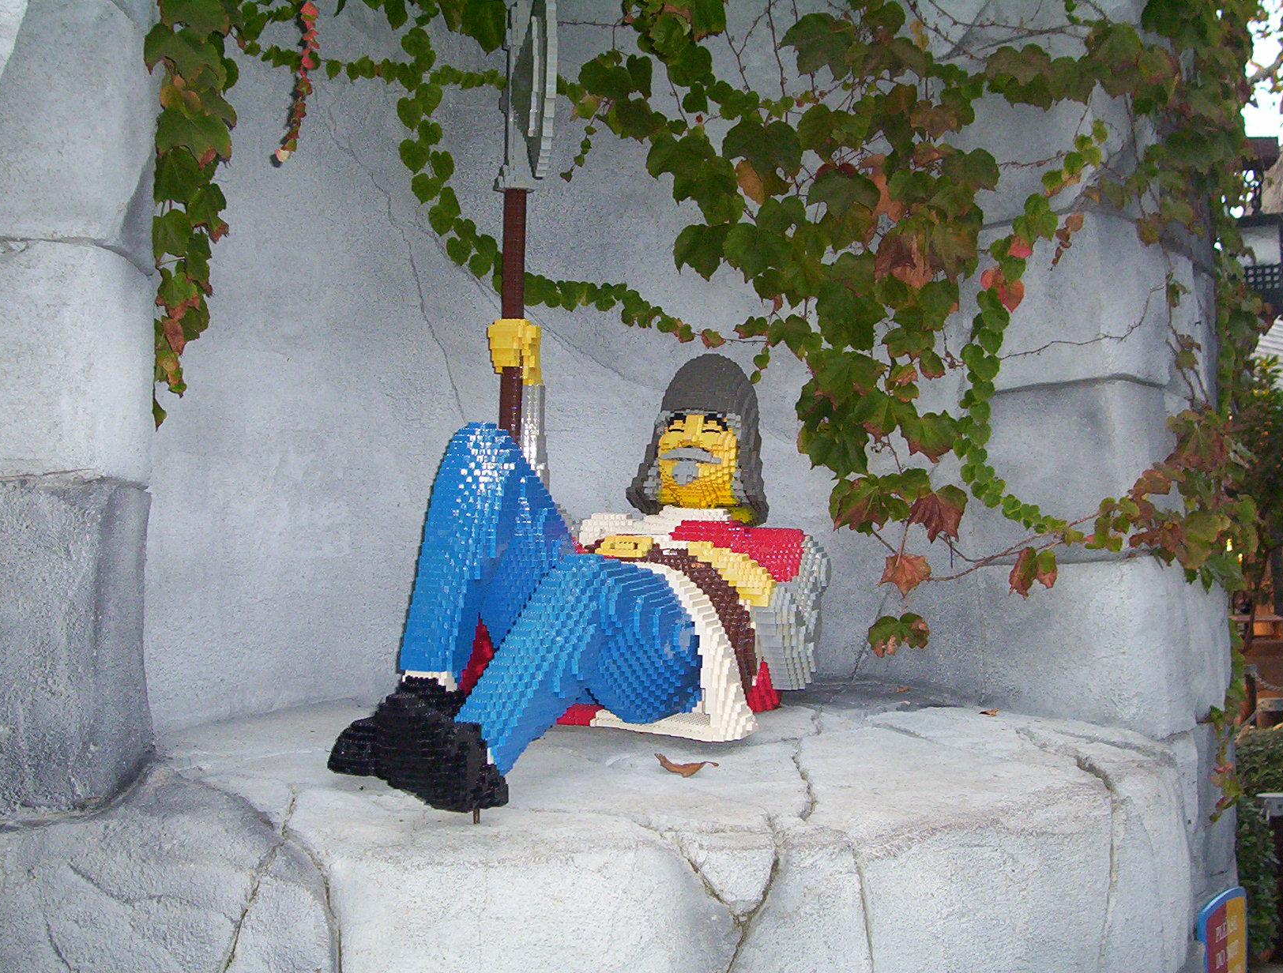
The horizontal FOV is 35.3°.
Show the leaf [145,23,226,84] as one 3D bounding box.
[{"bbox_3d":[-0.646,-0.614,2.860,0.115,0.095,0.035,-2,-12,-13],"label":"leaf"}]

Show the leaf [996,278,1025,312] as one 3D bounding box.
[{"bbox_3d":[0.601,-0.312,3.280,0.048,0.056,0.018,1,4,9],"label":"leaf"}]

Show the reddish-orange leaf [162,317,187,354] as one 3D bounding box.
[{"bbox_3d":[-0.655,-0.213,2.830,0.041,0.057,0.020,0,4,-6],"label":"reddish-orange leaf"}]

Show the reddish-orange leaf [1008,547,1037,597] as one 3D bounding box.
[{"bbox_3d":[0.607,0.136,3.220,0.053,0.081,0.035,2,4,26],"label":"reddish-orange leaf"}]

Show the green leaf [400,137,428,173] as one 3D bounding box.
[{"bbox_3d":[-0.379,-0.552,3.360,0.050,0.059,0.018,0,4,-6],"label":"green leaf"}]

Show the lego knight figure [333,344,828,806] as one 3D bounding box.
[{"bbox_3d":[-0.047,0.087,3.005,0.400,0.575,1.230,2,4,27],"label":"lego knight figure"}]

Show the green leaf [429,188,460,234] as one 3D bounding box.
[{"bbox_3d":[-0.329,-0.461,3.370,0.056,0.079,0.018,0,4,-6],"label":"green leaf"}]

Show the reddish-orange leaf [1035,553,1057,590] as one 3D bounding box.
[{"bbox_3d":[0.646,0.134,3.220,0.039,0.061,0.030,1,4,11],"label":"reddish-orange leaf"}]

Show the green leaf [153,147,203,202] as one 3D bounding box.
[{"bbox_3d":[-0.650,-0.442,2.840,0.077,0.082,0.030,0,4,-6],"label":"green leaf"}]

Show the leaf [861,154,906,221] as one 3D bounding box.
[{"bbox_3d":[0.394,-0.486,3.280,0.079,0.112,0.030,0,4,6],"label":"leaf"}]

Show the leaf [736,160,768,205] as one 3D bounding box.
[{"bbox_3d":[0.181,-0.490,3.250,0.062,0.078,0.030,1,4,17],"label":"leaf"}]

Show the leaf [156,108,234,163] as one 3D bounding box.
[{"bbox_3d":[-0.622,-0.488,2.800,0.105,0.080,0.035,0,4,-6],"label":"leaf"}]

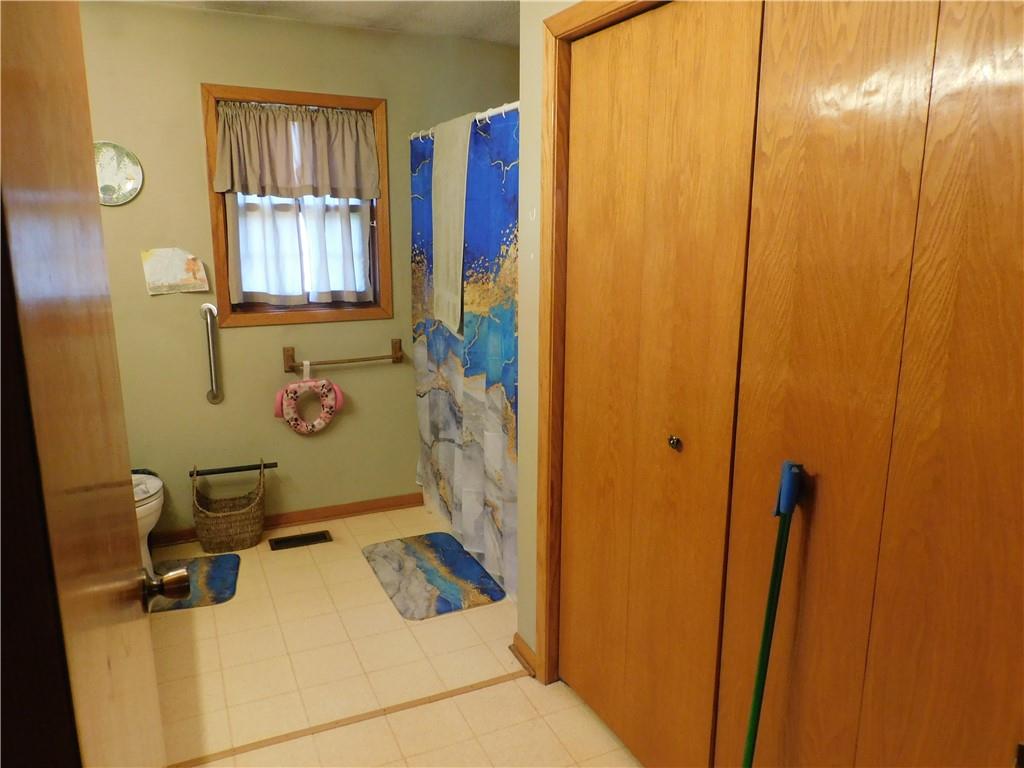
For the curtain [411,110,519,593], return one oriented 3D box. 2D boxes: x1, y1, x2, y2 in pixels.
[{"bbox_3d":[-0.220,-0.216,3.188,0.120,1.870,1.410,-5,12,-25],"label":"curtain"}]

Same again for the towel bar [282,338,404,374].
[{"bbox_3d":[-0.853,-0.142,3.666,0.612,0.126,0.080,-5,12,-25],"label":"towel bar"}]

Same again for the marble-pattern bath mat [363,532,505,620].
[{"bbox_3d":[-0.381,0.840,3.219,0.448,0.013,0.755,-5,12,-25],"label":"marble-pattern bath mat"}]

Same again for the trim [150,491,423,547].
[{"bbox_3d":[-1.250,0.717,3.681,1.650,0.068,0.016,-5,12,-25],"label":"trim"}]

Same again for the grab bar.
[{"bbox_3d":[-1.429,-0.139,3.390,0.075,0.480,0.076,-5,12,-25],"label":"grab bar"}]

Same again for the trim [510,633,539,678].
[{"bbox_3d":[0.047,0.954,2.522,0.022,0.064,0.200,-5,12,-25],"label":"trim"}]

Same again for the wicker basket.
[{"bbox_3d":[-1.369,0.583,3.450,0.325,0.420,0.215,-5,12,-25],"label":"wicker basket"}]

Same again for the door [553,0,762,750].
[{"bbox_3d":[0.341,0.075,1.906,0.035,2.008,0.750,-5,12,-25],"label":"door"}]

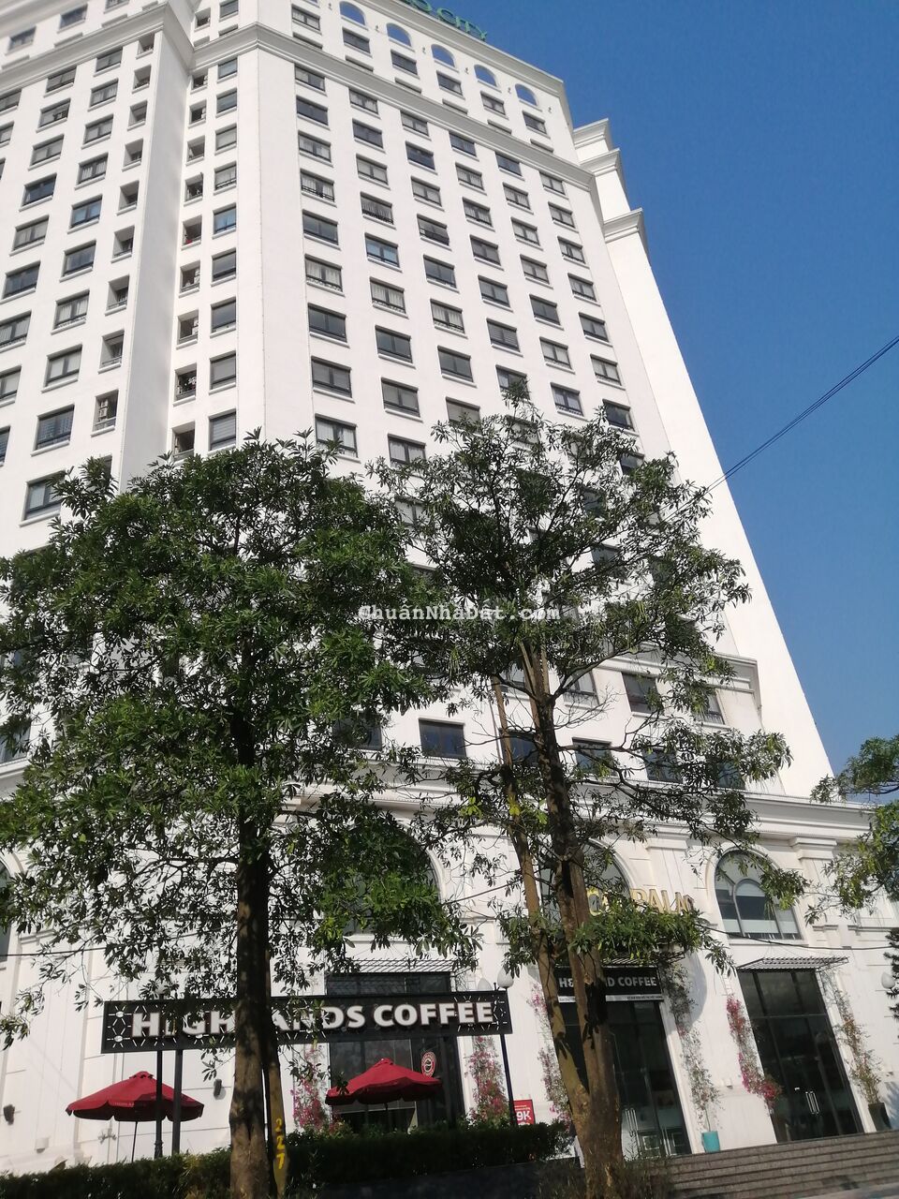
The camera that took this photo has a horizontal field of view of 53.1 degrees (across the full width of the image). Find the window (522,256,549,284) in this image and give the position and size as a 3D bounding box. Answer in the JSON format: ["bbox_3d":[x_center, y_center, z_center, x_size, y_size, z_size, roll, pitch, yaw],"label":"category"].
[{"bbox_3d":[4.716,-18.144,49.800,1.716,1.546,0.200,10,-36,-27],"label":"window"}]

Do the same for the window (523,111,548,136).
[{"bbox_3d":[5.708,-31.687,60.052,1.691,1.461,0.200,10,-36,-27],"label":"window"}]

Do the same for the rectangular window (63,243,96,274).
[{"bbox_3d":[-15.706,-14.422,38.327,1.570,1.530,0.160,-15,-32,11],"label":"rectangular window"}]

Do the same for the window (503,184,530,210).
[{"bbox_3d":[4.016,-23.967,53.977,1.748,1.680,0.200,10,-36,-27],"label":"window"}]

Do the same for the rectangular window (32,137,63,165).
[{"bbox_3d":[-19.531,-21.831,43.868,1.570,1.530,0.160,-15,-32,11],"label":"rectangular window"}]

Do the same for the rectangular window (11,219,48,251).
[{"bbox_3d":[-19.232,-16.764,41.385,1.638,1.680,0.200,-15,-32,11],"label":"rectangular window"}]

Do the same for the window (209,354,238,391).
[{"bbox_3d":[-9.024,-9.121,36.055,1.176,1.634,0.200,-14,-32,11],"label":"window"}]

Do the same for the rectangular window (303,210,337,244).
[{"bbox_3d":[-5.997,-17.241,42.008,1.757,1.634,0.200,10,-35,-27],"label":"rectangular window"}]

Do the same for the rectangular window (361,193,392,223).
[{"bbox_3d":[-3.656,-19.643,45.484,1.716,1.546,0.200,10,-36,-27],"label":"rectangular window"}]

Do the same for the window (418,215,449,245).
[{"bbox_3d":[-0.851,-19.302,47.201,1.711,1.591,0.200,10,-36,-27],"label":"window"}]

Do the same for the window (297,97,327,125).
[{"bbox_3d":[-7.134,-25.396,46.944,1.757,1.634,0.200,10,-35,-27],"label":"window"}]

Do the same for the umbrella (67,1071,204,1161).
[{"bbox_3d":[-5.628,10.023,16.096,2.500,2.849,2.500,10,-36,-27],"label":"umbrella"}]

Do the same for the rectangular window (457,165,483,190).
[{"bbox_3d":[1.172,-24.086,51.691,1.739,1.625,0.200,10,-36,-27],"label":"rectangular window"}]

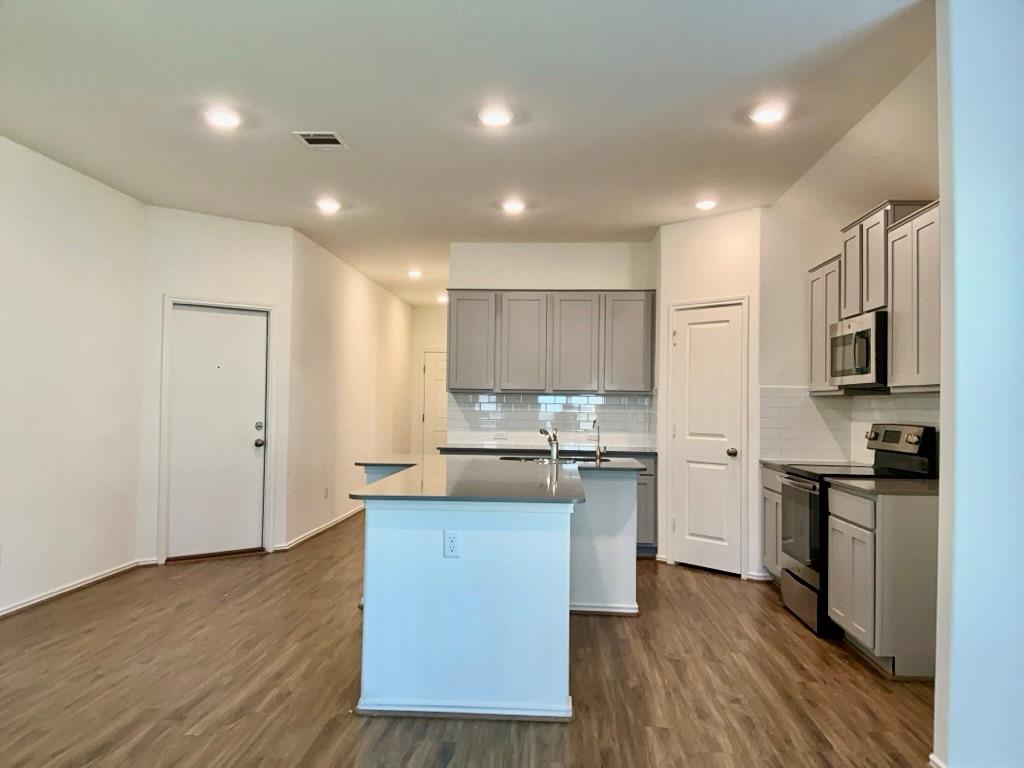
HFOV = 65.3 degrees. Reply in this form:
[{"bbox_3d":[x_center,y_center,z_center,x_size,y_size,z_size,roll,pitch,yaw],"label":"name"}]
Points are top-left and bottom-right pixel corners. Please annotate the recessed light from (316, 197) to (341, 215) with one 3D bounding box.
[{"bbox_3d":[-1.395,-1.350,6.084,0.175,0.030,0.175,1,-1,4],"label":"recessed light"}]

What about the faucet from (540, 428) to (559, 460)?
[{"bbox_3d":[0.246,0.403,5.281,0.075,0.220,0.200,1,-2,-26],"label":"faucet"}]

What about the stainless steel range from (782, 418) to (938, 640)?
[{"bbox_3d":[2.032,0.833,4.775,0.690,1.170,0.760,1,-1,4],"label":"stainless steel range"}]

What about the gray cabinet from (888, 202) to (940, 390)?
[{"bbox_3d":[2.249,-0.414,4.131,0.325,0.920,0.660,1,-2,3],"label":"gray cabinet"}]

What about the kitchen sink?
[{"bbox_3d":[0.284,0.616,5.399,0.760,0.200,0.470,1,-1,4],"label":"kitchen sink"}]

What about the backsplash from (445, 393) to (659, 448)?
[{"bbox_3d":[0.365,0.331,7.355,1.890,0.480,0.020,1,-2,3],"label":"backsplash"}]

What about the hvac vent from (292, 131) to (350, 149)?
[{"bbox_3d":[-1.084,-1.383,4.557,0.255,0.025,0.275,1,-1,4],"label":"hvac vent"}]

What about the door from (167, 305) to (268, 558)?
[{"bbox_3d":[-2.407,0.376,6.565,0.800,2.020,0.050,2,-2,-41],"label":"door"}]

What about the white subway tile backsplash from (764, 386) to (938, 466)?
[{"bbox_3d":[2.118,0.264,4.861,0.655,0.550,2.160,1,-2,3],"label":"white subway tile backsplash"}]

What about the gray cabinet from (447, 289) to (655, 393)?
[{"bbox_3d":[0.355,-0.362,7.216,1.830,0.923,0.325,1,-2,3],"label":"gray cabinet"}]

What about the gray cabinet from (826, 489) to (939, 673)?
[{"bbox_3d":[2.057,0.975,4.092,0.650,0.876,0.685,1,-2,3],"label":"gray cabinet"}]

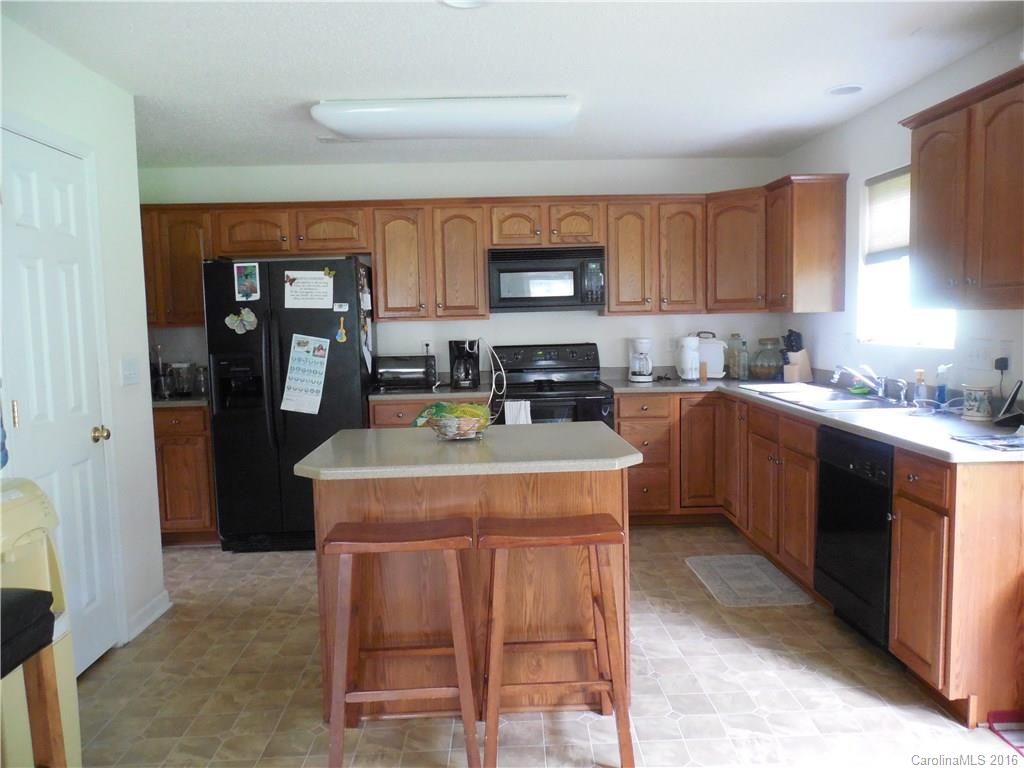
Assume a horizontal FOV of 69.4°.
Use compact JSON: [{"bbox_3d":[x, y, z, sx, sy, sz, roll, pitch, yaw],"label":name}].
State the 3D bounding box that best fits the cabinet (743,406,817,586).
[{"bbox_3d":[1.650,0.518,3.843,0.613,0.800,0.930,-2,5,-2],"label":"cabinet"}]

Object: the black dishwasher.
[{"bbox_3d":[1.692,0.624,3.082,0.598,0.830,0.606,-2,5,-2],"label":"black dishwasher"}]

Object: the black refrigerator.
[{"bbox_3d":[-1.340,0.108,4.717,0.880,1.755,0.740,-2,5,-2],"label":"black refrigerator"}]

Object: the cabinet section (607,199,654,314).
[{"bbox_3d":[0.767,-0.830,4.980,0.320,0.730,0.320,-1,5,-2],"label":"cabinet section"}]

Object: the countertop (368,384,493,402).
[{"bbox_3d":[-0.516,0.068,4.883,0.760,0.040,0.638,-2,5,-2],"label":"countertop"}]

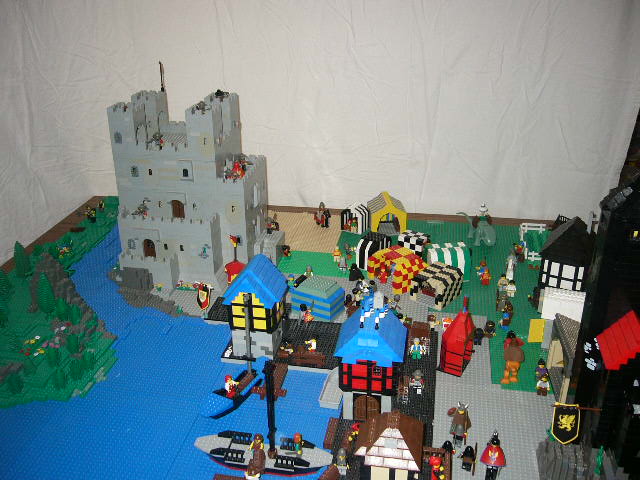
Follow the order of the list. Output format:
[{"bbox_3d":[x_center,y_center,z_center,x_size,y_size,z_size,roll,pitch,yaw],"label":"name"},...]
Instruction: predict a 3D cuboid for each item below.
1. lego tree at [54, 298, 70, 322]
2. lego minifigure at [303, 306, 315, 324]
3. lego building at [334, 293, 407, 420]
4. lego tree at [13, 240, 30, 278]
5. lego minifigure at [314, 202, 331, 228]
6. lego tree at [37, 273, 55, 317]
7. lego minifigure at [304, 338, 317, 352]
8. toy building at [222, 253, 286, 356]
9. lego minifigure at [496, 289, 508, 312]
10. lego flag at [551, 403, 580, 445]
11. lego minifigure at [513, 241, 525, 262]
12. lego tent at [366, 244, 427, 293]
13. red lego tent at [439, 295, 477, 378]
[{"bbox_3d":[-0.513,0.138,1.285,0.025,0.046,0.025,4,26,10],"label":"lego tree"},{"bbox_3d":[-0.025,0.165,1.429,0.025,0.042,0.016,4,26,10],"label":"lego minifigure"},{"bbox_3d":[0.088,0.201,1.100,0.112,0.206,0.106,4,26,10],"label":"lego building"},{"bbox_3d":[-0.675,0.042,1.455,0.031,0.085,0.031,4,26,10],"label":"lego tree"},{"bbox_3d":[0.008,-0.074,1.854,0.025,0.071,0.058,-13,28,-24],"label":"lego minifigure"},{"bbox_3d":[-0.543,0.106,1.285,0.033,0.094,0.033,4,26,10],"label":"lego tree"},{"bbox_3d":[-0.018,0.206,1.264,0.024,0.034,0.023,1,26,2],"label":"lego minifigure"},{"bbox_3d":[-0.127,0.134,1.310,0.104,0.205,0.093,4,26,12],"label":"toy building"},{"bbox_3d":[0.410,0.140,1.455,0.025,0.043,0.016,4,26,10],"label":"lego minifigure"},{"bbox_3d":[0.310,0.232,0.815,0.030,0.062,0.006,4,26,10],"label":"lego flag"},{"bbox_3d":[0.514,0.035,1.667,0.025,0.043,0.016,8,27,19],"label":"lego minifigure"},{"bbox_3d":[0.191,0.062,1.561,0.095,0.078,0.105,-20,32,-36],"label":"lego tent"},{"bbox_3d":[0.269,0.181,1.253,0.051,0.152,0.064,12,29,25],"label":"red lego tent"}]

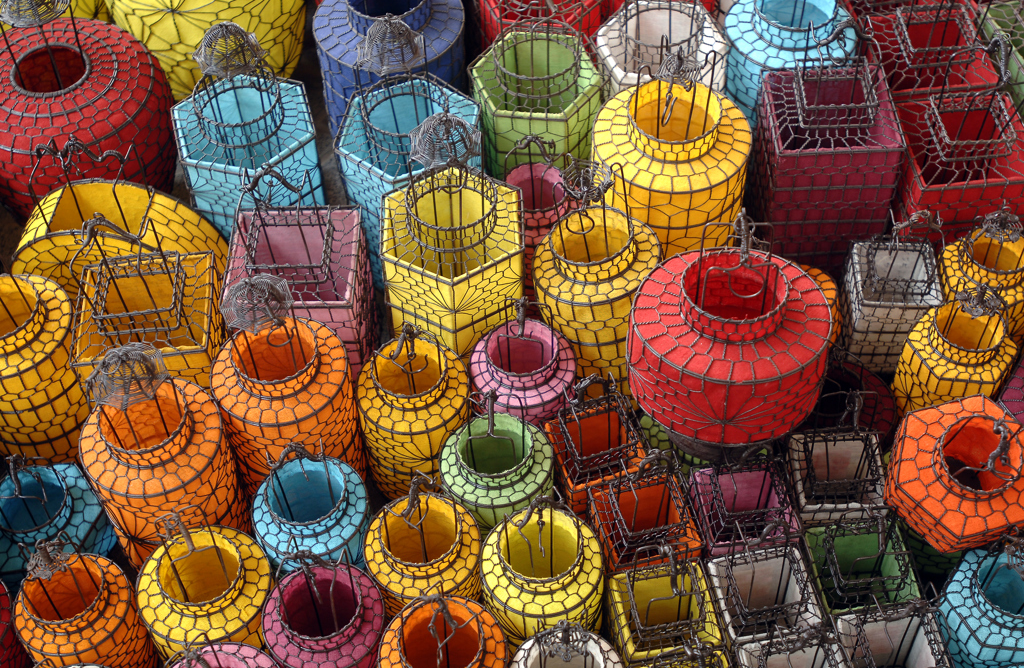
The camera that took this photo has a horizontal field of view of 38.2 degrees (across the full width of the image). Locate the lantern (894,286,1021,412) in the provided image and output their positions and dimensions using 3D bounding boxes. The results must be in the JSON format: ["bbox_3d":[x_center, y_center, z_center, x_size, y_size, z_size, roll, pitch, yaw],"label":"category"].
[{"bbox_3d":[0.549,0.041,1.831,0.132,0.281,0.114,4,52,5],"label":"lantern"}]

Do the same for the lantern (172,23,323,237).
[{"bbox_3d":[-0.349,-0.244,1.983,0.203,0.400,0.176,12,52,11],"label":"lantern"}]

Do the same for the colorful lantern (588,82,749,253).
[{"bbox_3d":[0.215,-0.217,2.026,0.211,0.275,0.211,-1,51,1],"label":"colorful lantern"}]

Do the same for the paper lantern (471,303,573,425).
[{"bbox_3d":[0.015,0.058,1.852,0.138,0.249,0.138,-1,52,0],"label":"paper lantern"}]

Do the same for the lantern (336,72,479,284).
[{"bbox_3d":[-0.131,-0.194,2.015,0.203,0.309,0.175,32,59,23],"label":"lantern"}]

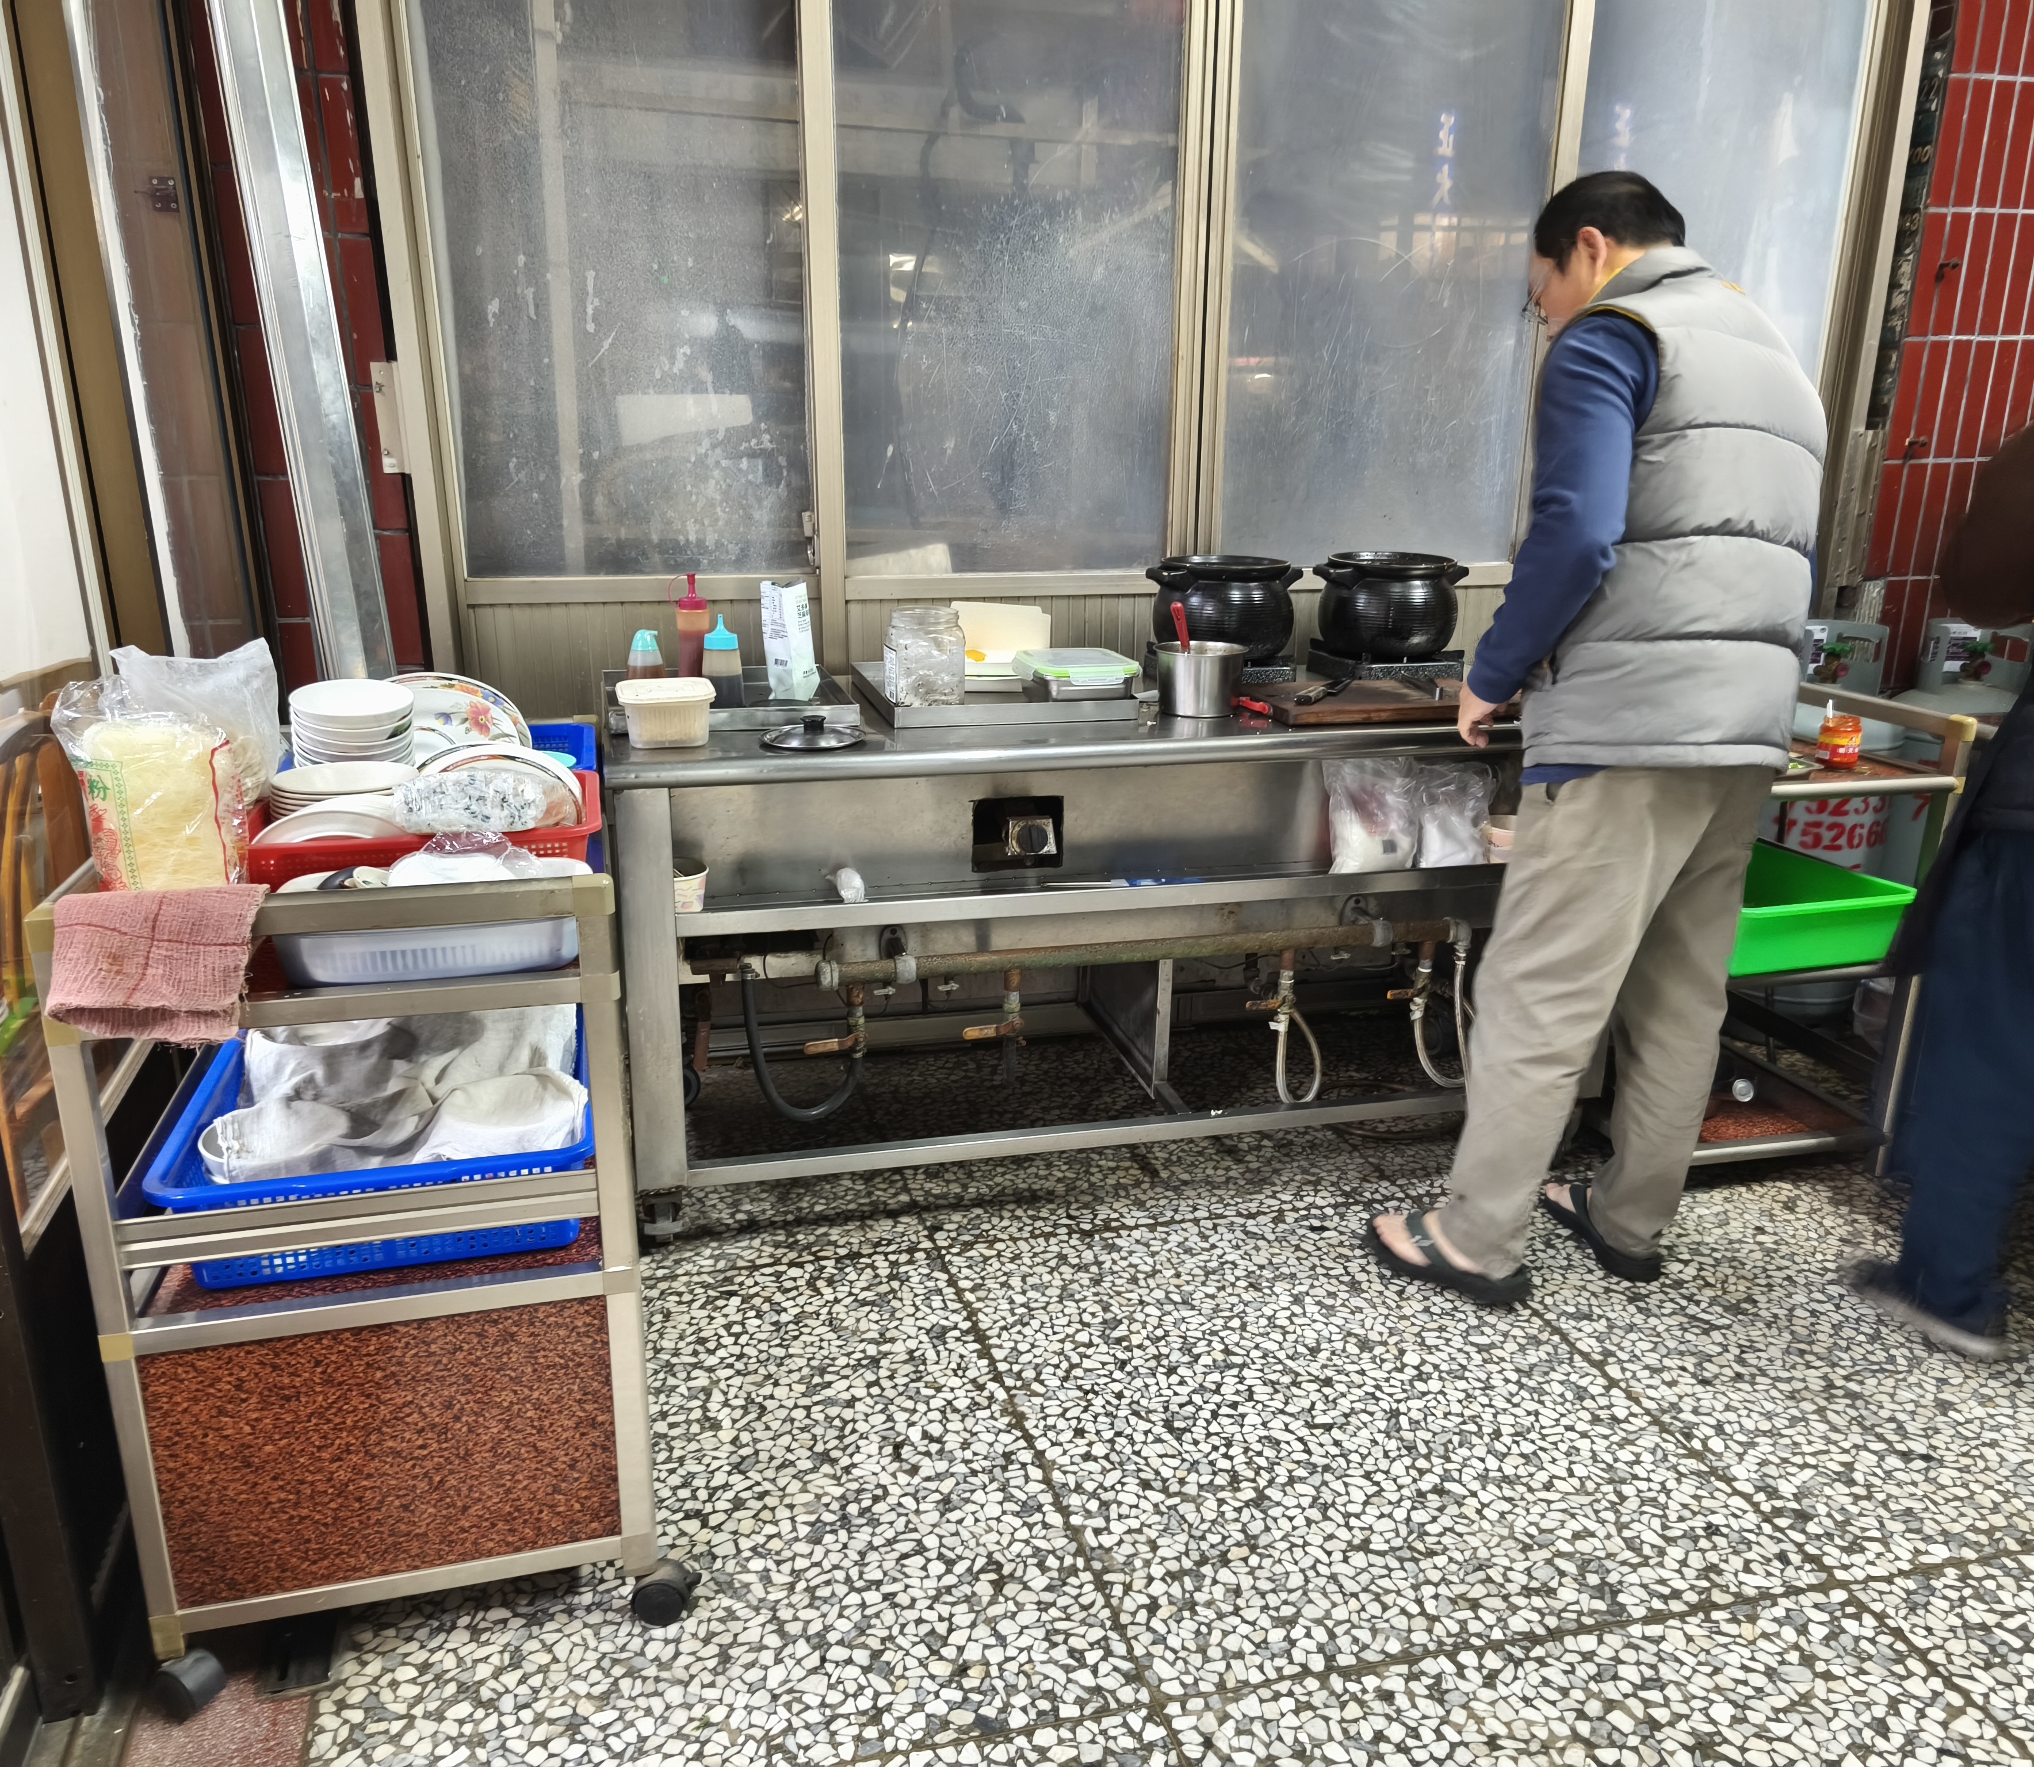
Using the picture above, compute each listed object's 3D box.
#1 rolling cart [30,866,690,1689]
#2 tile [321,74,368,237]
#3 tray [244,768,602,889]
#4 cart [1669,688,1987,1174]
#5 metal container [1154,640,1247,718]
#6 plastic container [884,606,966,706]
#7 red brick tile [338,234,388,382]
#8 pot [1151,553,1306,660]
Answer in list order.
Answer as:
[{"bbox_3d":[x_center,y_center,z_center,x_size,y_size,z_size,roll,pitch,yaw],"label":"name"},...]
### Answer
[{"bbox_3d":[-0.737,0.313,1.958,0.525,0.890,0.800,-4,18,-14],"label":"rolling cart"},{"bbox_3d":[-1.103,-1.192,2.569,0.047,0.232,0.015,-3,18,-11],"label":"tile"},{"bbox_3d":[-0.649,-0.033,1.752,0.370,0.110,0.260,-4,18,-14],"label":"tray"},{"bbox_3d":[1.246,0.045,2.927,0.470,0.835,0.670,-4,18,-13],"label":"cart"},{"bbox_3d":[0.314,-0.353,2.685,0.158,0.112,0.158,0,18,0],"label":"metal container"},{"bbox_3d":[-0.152,-0.381,2.615,0.132,0.147,0.132,-4,18,-14],"label":"plastic container"},{"bbox_3d":[-1.093,-0.955,2.624,0.057,0.228,0.014,-4,18,-14],"label":"red brick tile"},{"bbox_3d":[0.397,-0.524,3.006,0.315,0.188,0.272,-4,18,-14],"label":"pot"}]

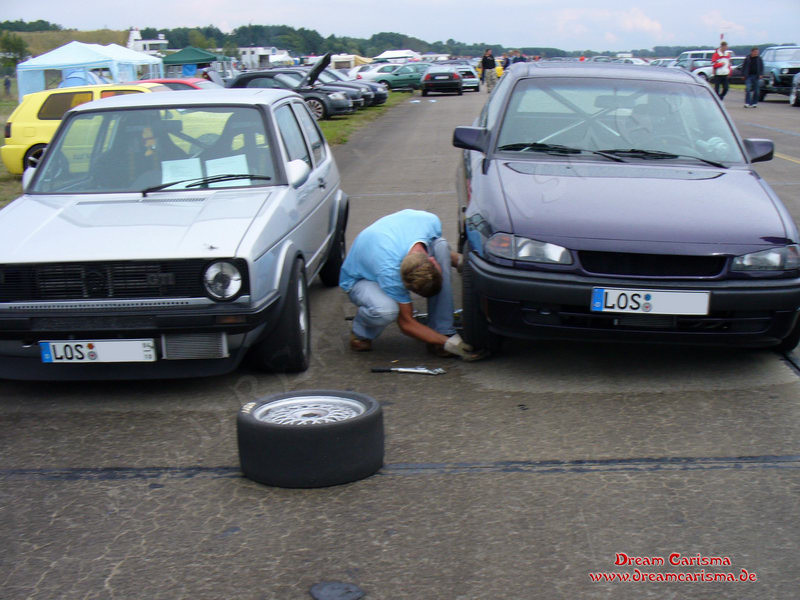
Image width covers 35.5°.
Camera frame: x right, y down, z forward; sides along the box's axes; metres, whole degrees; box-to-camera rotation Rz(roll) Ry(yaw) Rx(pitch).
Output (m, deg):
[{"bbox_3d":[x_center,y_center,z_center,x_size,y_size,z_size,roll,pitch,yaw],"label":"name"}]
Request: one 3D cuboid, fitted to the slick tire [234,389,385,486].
[{"bbox_3d":[-0.338,0.522,4.750,0.560,0.225,0.560,-2,11,0],"label":"slick tire"}]

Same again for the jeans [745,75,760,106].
[{"bbox_3d":[9.961,-5.934,35.266,0.430,0.950,0.320,0,11,7],"label":"jeans"}]

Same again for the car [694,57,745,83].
[{"bbox_3d":[18.100,-12.850,70.000,4.200,1.420,1.700,1,11,9],"label":"car"}]

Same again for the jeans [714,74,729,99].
[{"bbox_3d":[8.905,-5.830,34.567,0.420,0.930,0.380,-9,13,-34],"label":"jeans"}]

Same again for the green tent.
[{"bbox_3d":[-9.961,-10.835,59.986,3.000,2.600,3.000,-2,11,-3],"label":"green tent"}]

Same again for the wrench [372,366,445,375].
[{"bbox_3d":[0.045,0.346,6.248,0.385,0.036,0.050,0,11,8],"label":"wrench"}]

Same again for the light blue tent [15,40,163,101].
[{"bbox_3d":[-10.123,-7.265,41.780,3.000,2.650,6.000,0,11,5],"label":"light blue tent"}]

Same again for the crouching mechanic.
[{"bbox_3d":[0.060,-0.109,6.662,0.740,0.770,0.580,6,13,32],"label":"crouching mechanic"}]

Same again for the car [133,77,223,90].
[{"bbox_3d":[-4.400,-3.820,25.400,4.300,1.350,1.720,0,11,7],"label":"car"}]

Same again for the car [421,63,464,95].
[{"bbox_3d":[1.850,-9.680,55.000,1.740,1.310,4.350,-1,11,2],"label":"car"}]

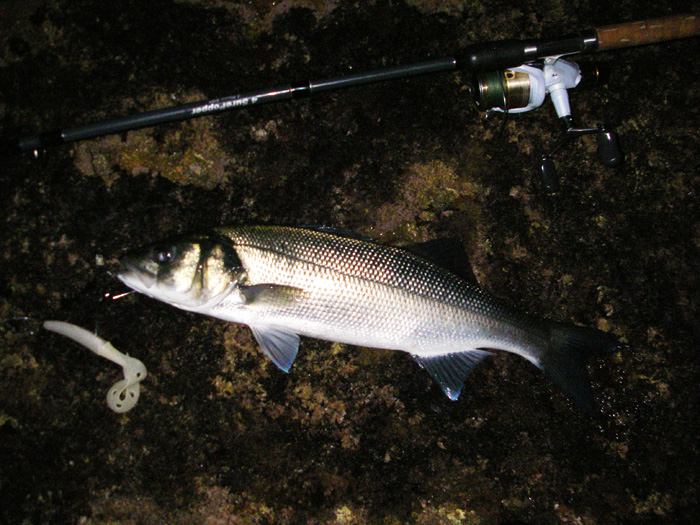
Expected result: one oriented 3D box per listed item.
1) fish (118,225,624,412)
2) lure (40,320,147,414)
[{"bbox_3d":[0.016,0.037,0.742,0.490,0.062,0.165,9,67,4],"label":"fish"},{"bbox_3d":[-0.246,0.089,0.740,0.128,0.016,0.049,36,72,14],"label":"lure"}]

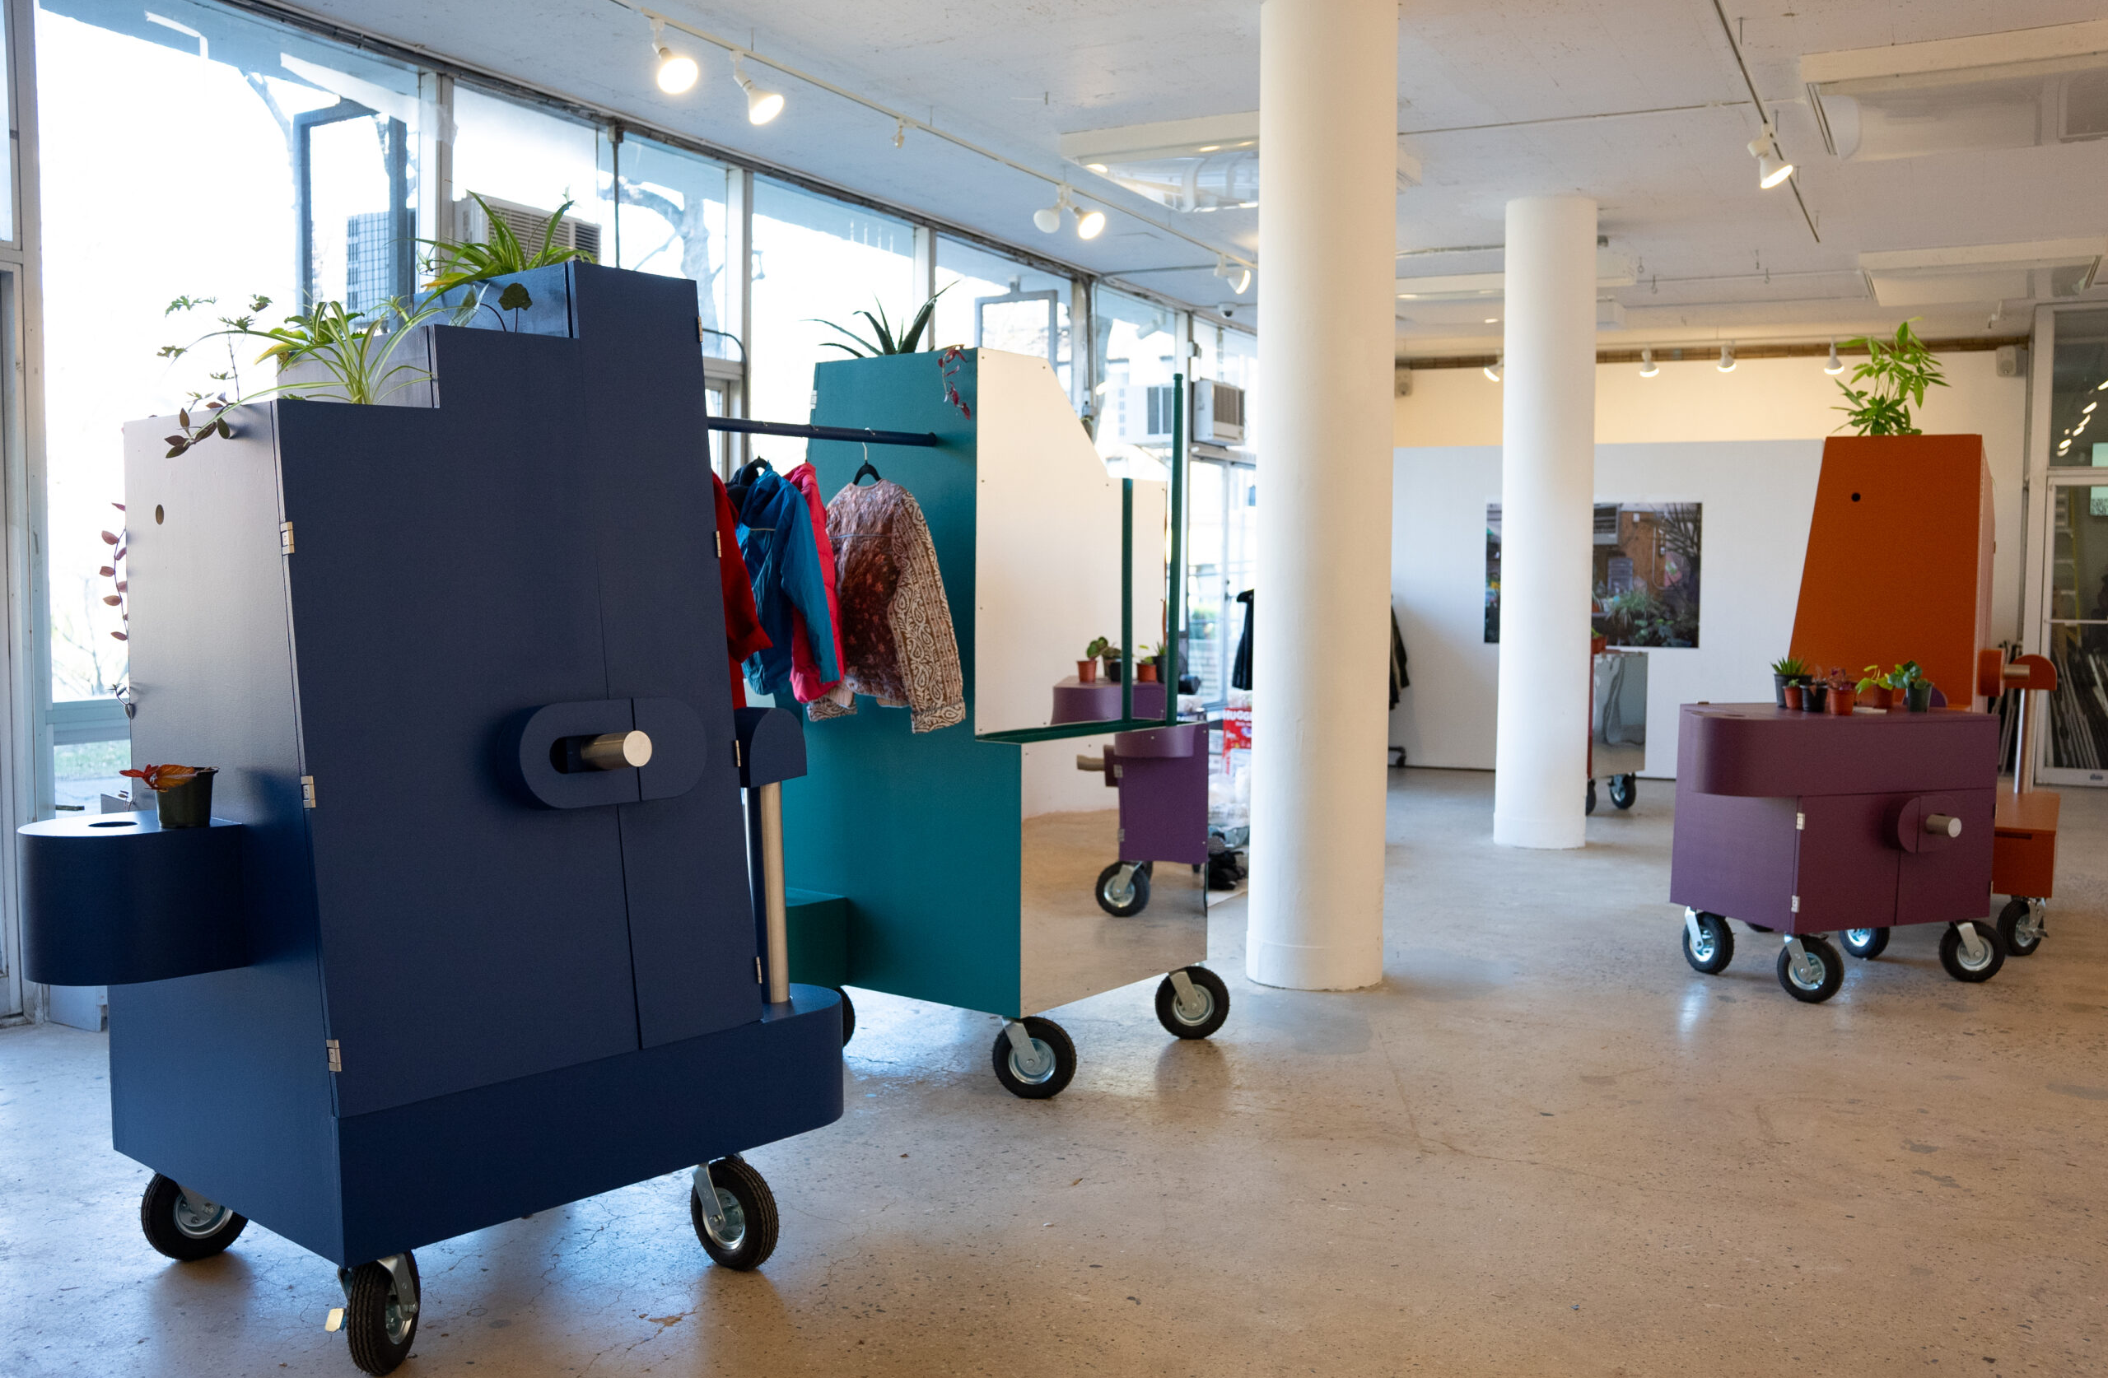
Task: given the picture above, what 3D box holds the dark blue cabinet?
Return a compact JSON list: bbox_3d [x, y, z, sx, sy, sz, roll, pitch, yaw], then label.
[{"bbox_3d":[-1.198,0.168,3.405,0.966,1.960,1.414,4,6,42],"label":"dark blue cabinet"}]

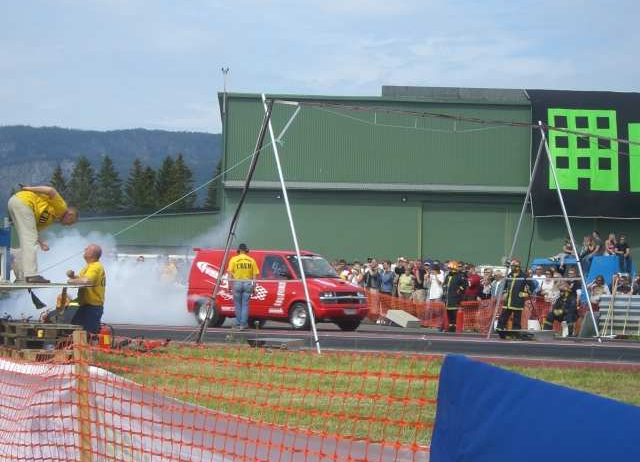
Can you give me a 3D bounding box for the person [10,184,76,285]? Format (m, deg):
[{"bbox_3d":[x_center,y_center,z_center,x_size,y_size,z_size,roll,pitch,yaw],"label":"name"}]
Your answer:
[{"bbox_3d":[-3.262,0.041,20.500,0.780,1.150,0.520,0,-1,12],"label":"person"}]

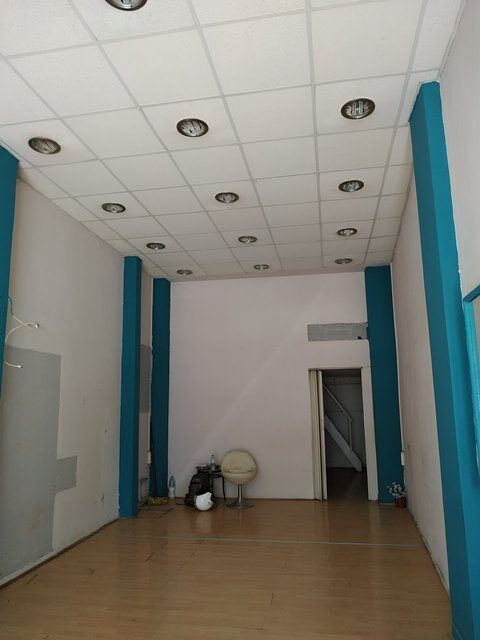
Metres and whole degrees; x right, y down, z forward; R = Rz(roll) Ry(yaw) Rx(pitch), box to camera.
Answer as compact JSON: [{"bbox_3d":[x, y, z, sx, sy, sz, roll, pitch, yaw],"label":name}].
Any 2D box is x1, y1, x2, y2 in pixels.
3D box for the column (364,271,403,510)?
[{"bbox_3d":[2.165,0.909,6.659,0.370,3.451,0.284,-3,-10,9],"label":"column"}]

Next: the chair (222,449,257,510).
[{"bbox_3d":[-0.004,2.362,6.623,0.540,0.794,0.520,-1,-10,5],"label":"chair"}]

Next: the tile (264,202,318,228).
[{"bbox_3d":[0.589,-1.176,4.952,0.600,0.025,0.600,-3,-11,11],"label":"tile"}]

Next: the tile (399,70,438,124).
[{"bbox_3d":[1.201,-1.506,3.026,0.150,0.020,0.564,-2,-10,11],"label":"tile"}]

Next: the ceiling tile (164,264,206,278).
[{"bbox_3d":[-0.868,-0.768,6.923,0.600,0.025,0.600,-3,-11,11],"label":"ceiling tile"}]

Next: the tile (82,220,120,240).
[{"bbox_3d":[-1.643,-1.088,5.365,0.258,0.020,0.576,-2,-10,11],"label":"tile"}]

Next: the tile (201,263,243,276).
[{"bbox_3d":[-0.268,-0.794,6.822,0.600,0.025,0.600,-3,-11,11],"label":"tile"}]

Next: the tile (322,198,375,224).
[{"bbox_3d":[1.165,-1.202,4.840,0.576,0.020,0.576,-2,-10,11],"label":"tile"}]

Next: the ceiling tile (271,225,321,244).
[{"bbox_3d":[0.688,-1.070,5.485,0.600,0.030,0.590,-2,-10,11],"label":"ceiling tile"}]

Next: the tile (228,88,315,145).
[{"bbox_3d":[0.242,-1.466,3.196,0.600,0.030,0.600,-2,-10,11],"label":"tile"}]

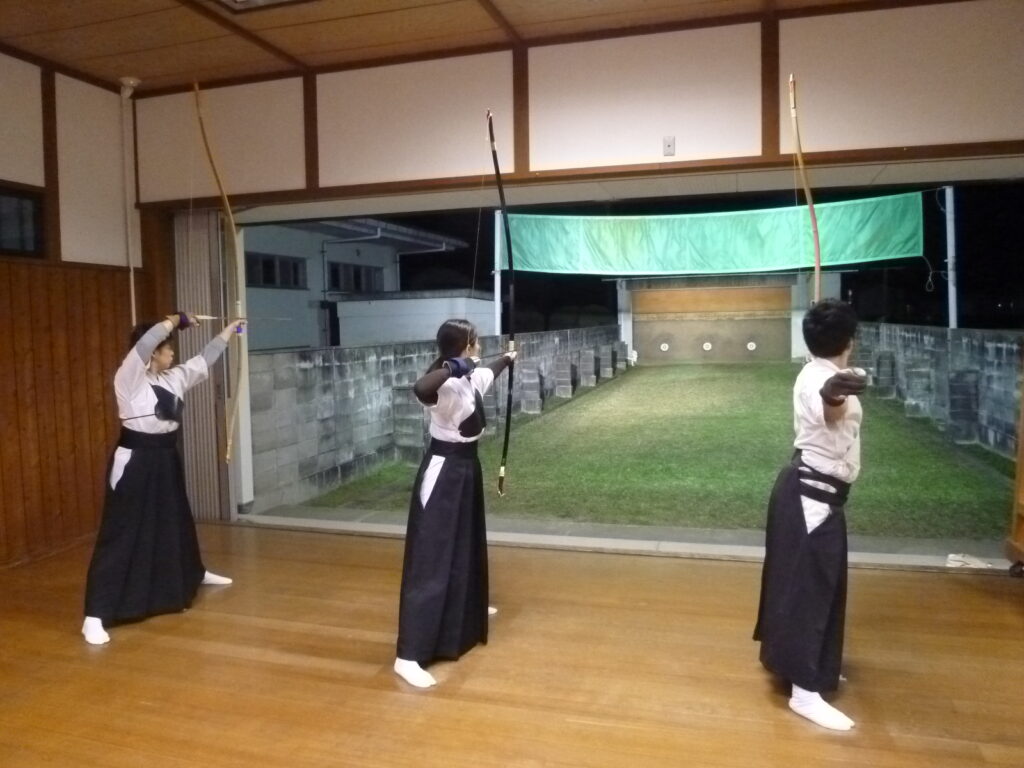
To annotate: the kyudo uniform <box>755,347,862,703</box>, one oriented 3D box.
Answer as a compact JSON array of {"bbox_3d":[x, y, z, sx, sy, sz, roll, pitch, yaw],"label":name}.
[{"bbox_3d":[1.212,0.528,3.017,0.452,1.266,0.874,1,5,17],"label":"kyudo uniform"}]

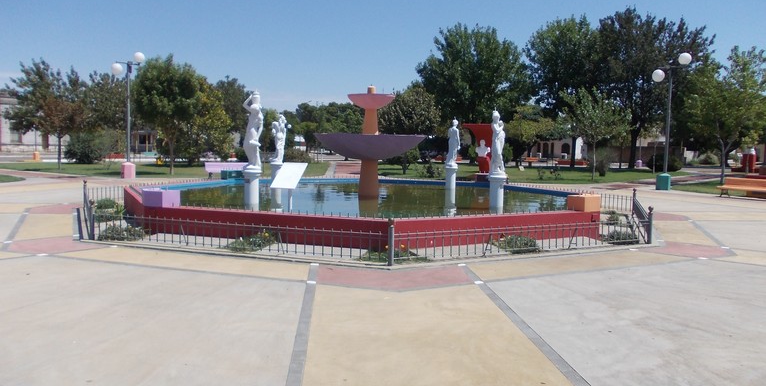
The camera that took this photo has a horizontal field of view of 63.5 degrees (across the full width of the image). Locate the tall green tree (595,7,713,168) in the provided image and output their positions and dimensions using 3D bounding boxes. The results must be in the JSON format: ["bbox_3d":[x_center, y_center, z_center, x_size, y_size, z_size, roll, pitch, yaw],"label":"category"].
[{"bbox_3d":[21.129,-8.149,48.302,8.528,12.516,8.343,1,5,0],"label":"tall green tree"}]

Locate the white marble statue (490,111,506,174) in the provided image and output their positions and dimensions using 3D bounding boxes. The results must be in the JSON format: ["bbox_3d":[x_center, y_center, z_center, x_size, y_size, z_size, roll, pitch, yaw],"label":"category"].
[{"bbox_3d":[2.245,-0.969,12.037,0.332,1.259,0.322,5,6,42],"label":"white marble statue"}]

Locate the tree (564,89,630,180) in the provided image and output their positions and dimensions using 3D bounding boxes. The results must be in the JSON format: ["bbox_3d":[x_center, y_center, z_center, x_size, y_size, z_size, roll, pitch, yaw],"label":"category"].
[{"bbox_3d":[10.195,-2.766,29.442,2.915,4.355,2.915,1,5,0],"label":"tree"}]

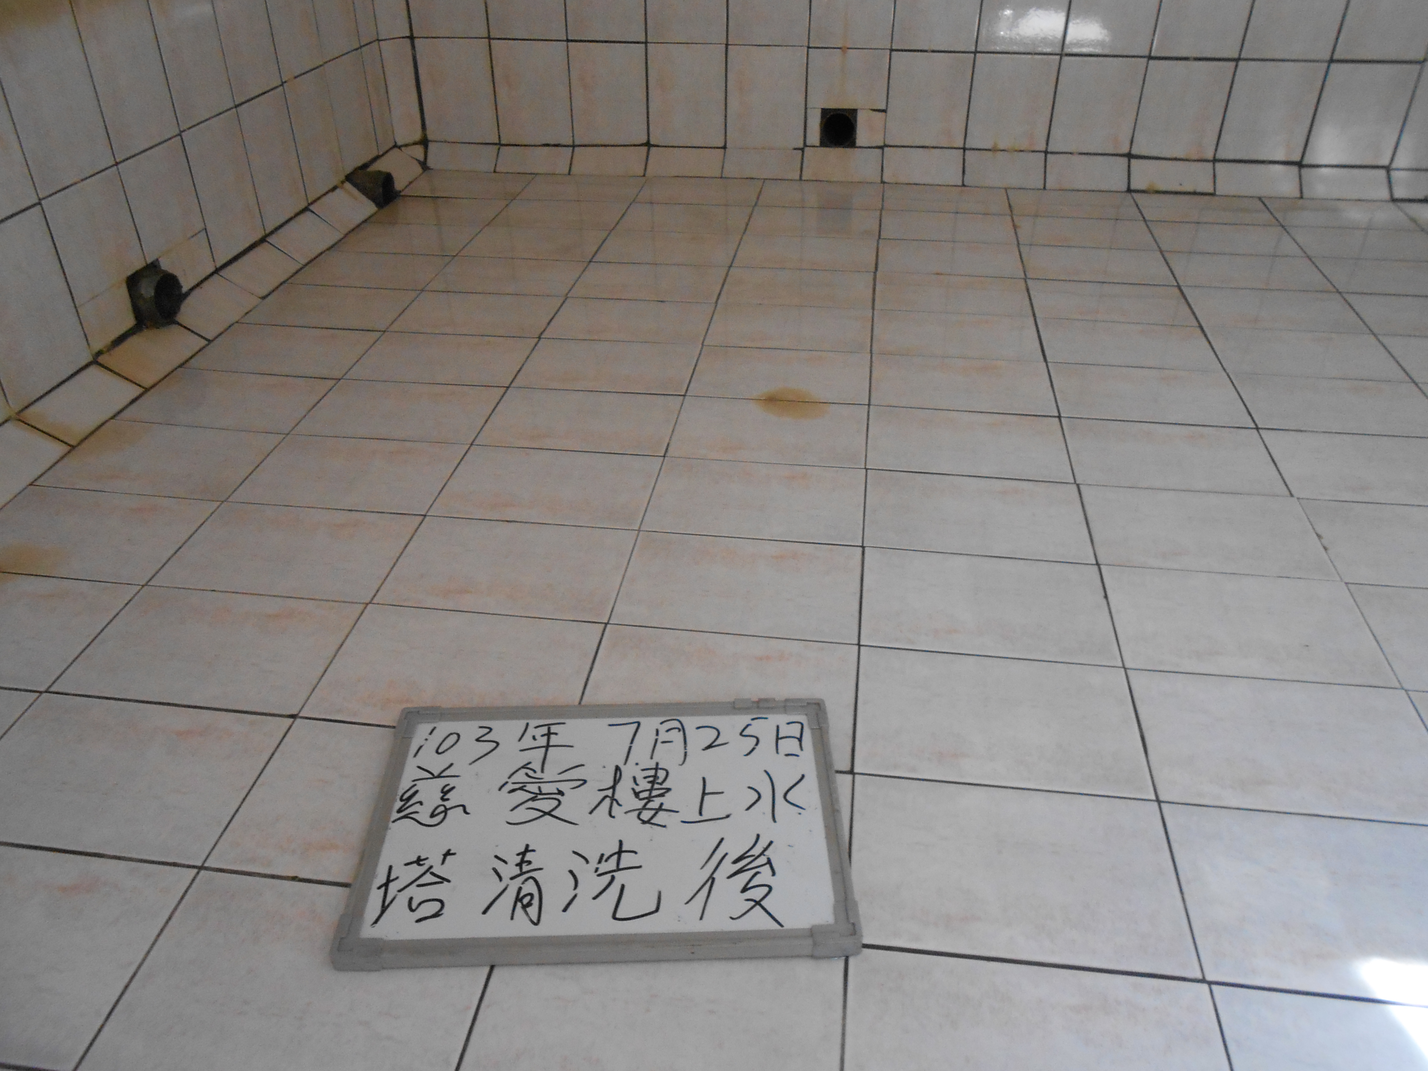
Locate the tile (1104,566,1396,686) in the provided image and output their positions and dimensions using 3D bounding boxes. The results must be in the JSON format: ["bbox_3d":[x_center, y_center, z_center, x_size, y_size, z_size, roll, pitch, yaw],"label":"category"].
[{"bbox_3d":[0.635,0.110,1.296,0.300,0.010,0.198,4,35,7],"label":"tile"}]

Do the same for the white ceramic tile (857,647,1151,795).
[{"bbox_3d":[0.307,0.202,1.171,0.300,0.010,0.198,4,35,7],"label":"white ceramic tile"}]

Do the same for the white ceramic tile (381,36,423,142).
[{"bbox_3d":[-0.801,-1.141,2.764,0.083,0.255,0.010,-14,37,-18],"label":"white ceramic tile"}]

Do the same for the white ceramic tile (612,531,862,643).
[{"bbox_3d":[0.034,0.067,1.363,0.300,0.010,0.199,4,35,7],"label":"white ceramic tile"}]

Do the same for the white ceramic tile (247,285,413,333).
[{"bbox_3d":[-0.746,-0.448,2.114,0.293,0.010,0.199,4,35,7],"label":"white ceramic tile"}]

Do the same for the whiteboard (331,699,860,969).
[{"bbox_3d":[-0.102,0.273,1.032,0.449,0.021,0.295,-1,35,-1],"label":"whiteboard"}]

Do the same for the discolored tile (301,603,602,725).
[{"bbox_3d":[-0.291,0.156,1.232,0.298,0.010,0.197,4,35,7],"label":"discolored tile"}]

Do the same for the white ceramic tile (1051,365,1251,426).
[{"bbox_3d":[0.718,-0.230,1.782,0.300,0.010,0.198,4,35,7],"label":"white ceramic tile"}]

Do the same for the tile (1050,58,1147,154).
[{"bbox_3d":[0.919,-1.029,2.572,0.198,0.221,0.010,4,35,7],"label":"tile"}]

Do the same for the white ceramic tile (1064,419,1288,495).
[{"bbox_3d":[0.684,-0.116,1.607,0.298,0.010,0.197,4,35,7],"label":"white ceramic tile"}]

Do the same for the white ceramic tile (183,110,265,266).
[{"bbox_3d":[-0.958,-0.678,2.100,0.010,0.254,0.197,4,35,7],"label":"white ceramic tile"}]

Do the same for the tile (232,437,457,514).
[{"bbox_3d":[-0.539,-0.090,1.602,0.300,0.010,0.198,4,35,7],"label":"tile"}]

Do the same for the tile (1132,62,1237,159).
[{"bbox_3d":[1.134,-1.032,2.596,0.200,0.228,0.010,4,35,7],"label":"tile"}]

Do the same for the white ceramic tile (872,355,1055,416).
[{"bbox_3d":[0.418,-0.253,1.818,0.300,0.010,0.198,4,35,7],"label":"white ceramic tile"}]

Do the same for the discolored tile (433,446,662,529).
[{"bbox_3d":[-0.236,-0.068,1.552,0.298,0.010,0.197,4,35,7],"label":"discolored tile"}]

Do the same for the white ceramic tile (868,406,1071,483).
[{"bbox_3d":[0.387,-0.139,1.644,0.298,0.010,0.197,4,35,7],"label":"white ceramic tile"}]

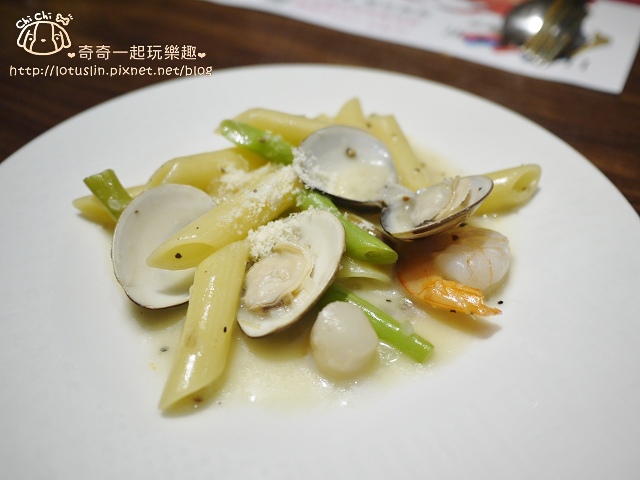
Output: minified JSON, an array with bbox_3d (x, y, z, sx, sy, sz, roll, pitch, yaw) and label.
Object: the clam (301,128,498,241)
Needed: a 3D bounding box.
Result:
[{"bbox_3d":[0.028,-0.021,0.197,0.070,0.021,0.039,14,45,14],"label":"clam"}]

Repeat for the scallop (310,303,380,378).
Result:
[{"bbox_3d":[0.007,0.031,0.158,0.021,0.018,0.021,0,43,0],"label":"scallop"}]

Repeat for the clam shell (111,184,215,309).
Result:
[{"bbox_3d":[-0.054,0.003,0.181,0.036,0.013,0.042,9,75,-17],"label":"clam shell"}]

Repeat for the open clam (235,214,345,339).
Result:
[{"bbox_3d":[-0.009,0.011,0.170,0.031,0.016,0.043,36,86,17],"label":"open clam"}]

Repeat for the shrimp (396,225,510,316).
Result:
[{"bbox_3d":[0.046,0.011,0.180,0.036,0.016,0.028,7,43,7],"label":"shrimp"}]

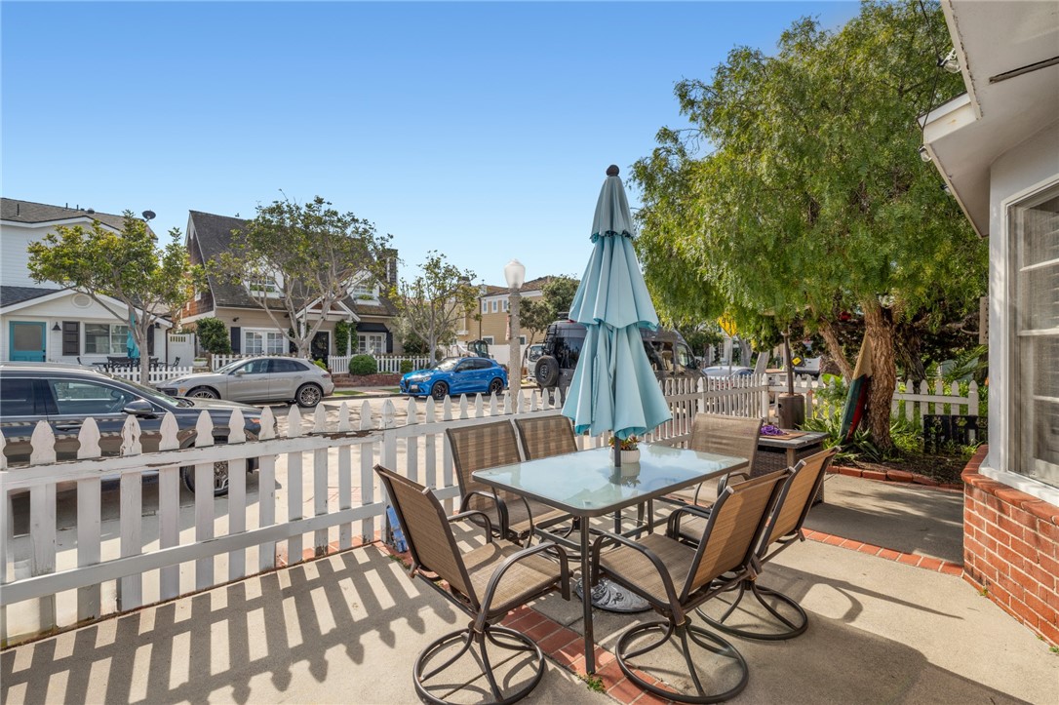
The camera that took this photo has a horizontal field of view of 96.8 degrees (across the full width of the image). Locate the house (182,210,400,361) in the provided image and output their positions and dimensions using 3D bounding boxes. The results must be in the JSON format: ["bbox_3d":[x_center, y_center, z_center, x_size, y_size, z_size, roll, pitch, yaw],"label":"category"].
[{"bbox_3d":[-14.740,-2.946,28.429,9.300,9.000,11.000,2,-2,-43],"label":"house"}]

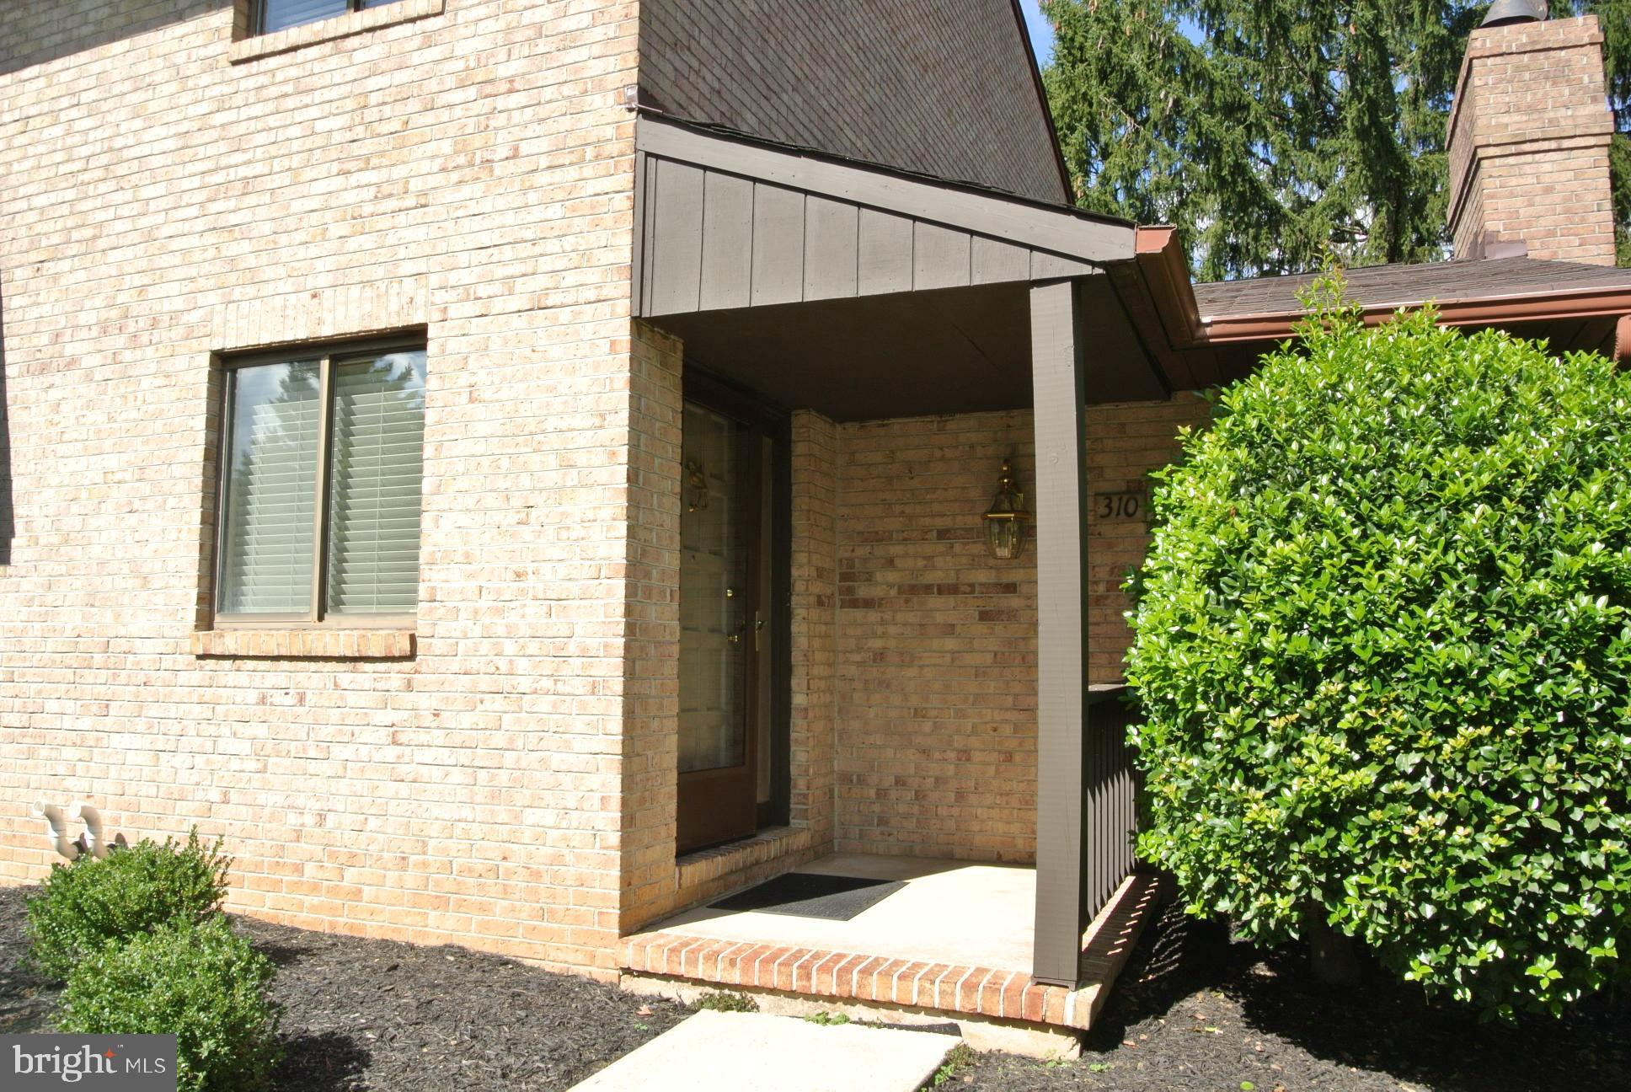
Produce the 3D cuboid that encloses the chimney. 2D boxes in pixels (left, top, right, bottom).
[{"bbox_3d":[5.027,-2.551,8.680,0.790,1.740,1.600,-2,-5,22],"label":"chimney"}]

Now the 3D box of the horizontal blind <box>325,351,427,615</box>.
[{"bbox_3d":[-1.856,-0.280,5.188,0.520,1.140,0.050,-2,-5,22],"label":"horizontal blind"}]

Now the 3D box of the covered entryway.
[{"bbox_3d":[0.578,0.012,5.151,1.870,3.190,2.150,-2,-5,22],"label":"covered entryway"}]

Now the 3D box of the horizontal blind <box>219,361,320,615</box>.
[{"bbox_3d":[-2.393,-0.266,5.407,0.520,1.140,0.050,-2,-5,22],"label":"horizontal blind"}]

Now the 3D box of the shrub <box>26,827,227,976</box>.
[{"bbox_3d":[-2.400,1.240,4.320,0.630,0.500,0.620,-2,-5,22],"label":"shrub"}]

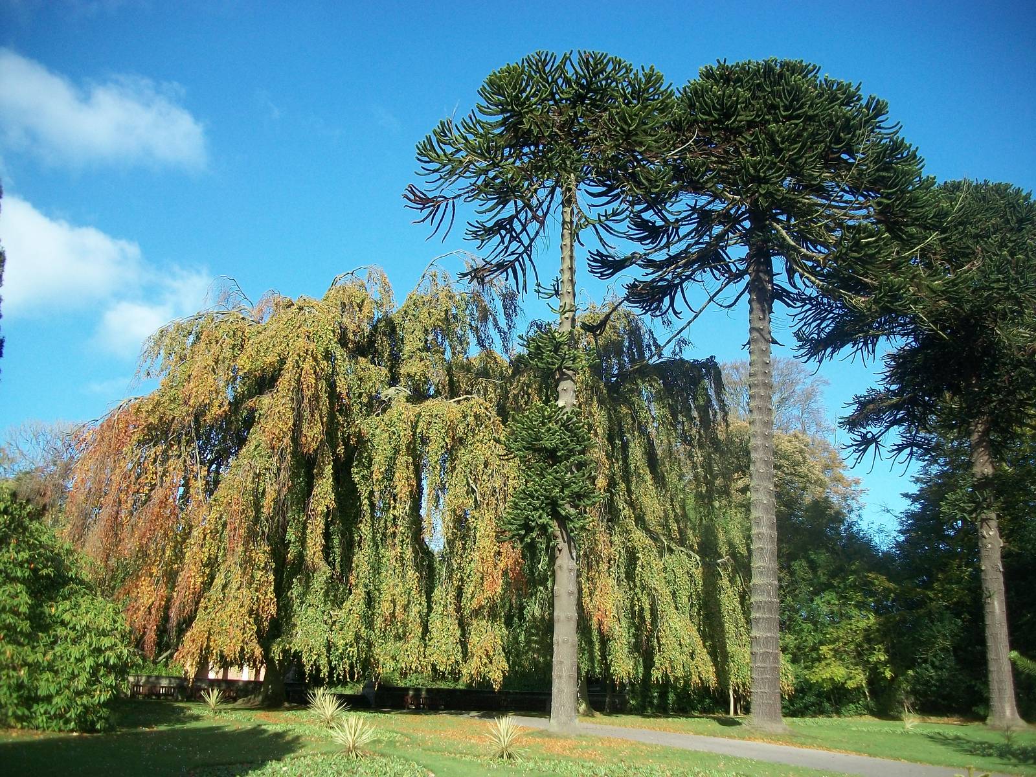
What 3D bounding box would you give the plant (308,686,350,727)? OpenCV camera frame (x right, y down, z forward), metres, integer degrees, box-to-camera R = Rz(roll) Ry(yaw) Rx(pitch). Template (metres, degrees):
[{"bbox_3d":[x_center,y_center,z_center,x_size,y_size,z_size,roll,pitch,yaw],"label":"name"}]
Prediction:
[{"bbox_3d":[-4.343,7.316,22.008,0.970,0.880,0.950,1,-16,0],"label":"plant"}]

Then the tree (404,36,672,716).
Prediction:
[{"bbox_3d":[0.556,-1.027,27.897,8.290,20.620,8.400,1,-16,0],"label":"tree"}]

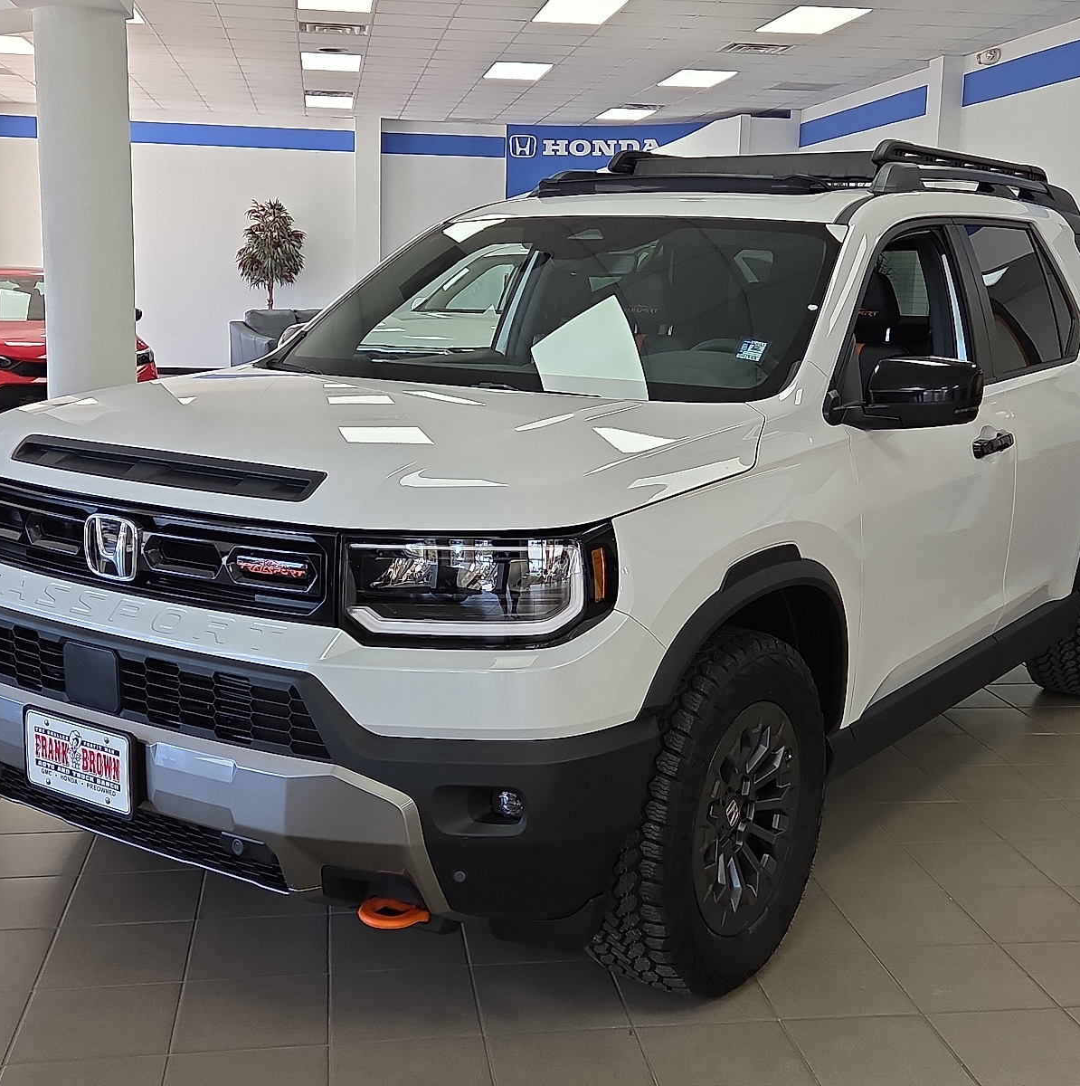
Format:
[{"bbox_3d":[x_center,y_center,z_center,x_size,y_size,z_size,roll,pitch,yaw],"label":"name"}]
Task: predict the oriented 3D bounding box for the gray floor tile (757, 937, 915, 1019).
[{"bbox_3d":[0.618,0.950,3.146,0.300,0.010,0.300,0,11,-8],"label":"gray floor tile"}]

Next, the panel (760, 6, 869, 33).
[{"bbox_3d":[2.121,-4.083,11.367,0.600,0.060,1.200,0,11,-8],"label":"panel"}]

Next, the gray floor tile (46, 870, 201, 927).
[{"bbox_3d":[-0.967,0.852,3.501,0.300,0.010,0.296,0,11,-8],"label":"gray floor tile"}]

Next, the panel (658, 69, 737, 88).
[{"bbox_3d":[1.595,-4.751,14.895,0.600,0.060,1.200,0,11,-8],"label":"panel"}]

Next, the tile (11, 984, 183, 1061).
[{"bbox_3d":[-0.885,0.964,2.942,0.300,0.010,0.300,0,11,-8],"label":"tile"}]

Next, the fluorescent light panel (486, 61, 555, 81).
[{"bbox_3d":[-0.221,-4.757,14.709,0.580,0.060,1.190,0,11,-8],"label":"fluorescent light panel"}]

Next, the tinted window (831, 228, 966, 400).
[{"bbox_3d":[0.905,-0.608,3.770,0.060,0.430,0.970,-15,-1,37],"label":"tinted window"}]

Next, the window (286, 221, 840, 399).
[{"bbox_3d":[0.039,-0.652,3.946,1.640,0.122,0.845,9,50,35],"label":"window"}]

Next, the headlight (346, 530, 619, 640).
[{"bbox_3d":[-0.098,0.071,2.571,0.420,0.190,0.280,9,13,35],"label":"headlight"}]

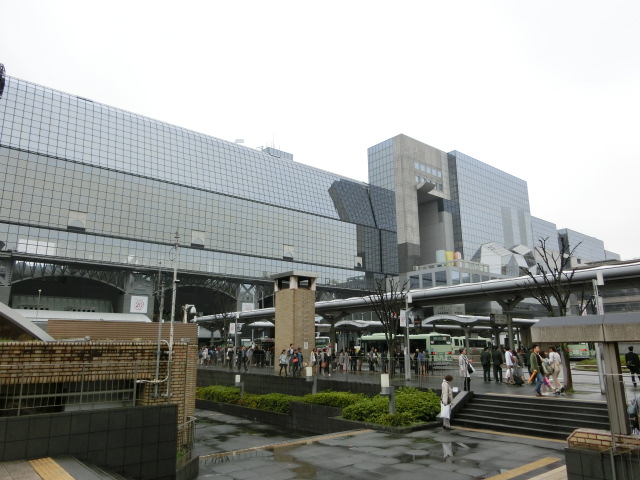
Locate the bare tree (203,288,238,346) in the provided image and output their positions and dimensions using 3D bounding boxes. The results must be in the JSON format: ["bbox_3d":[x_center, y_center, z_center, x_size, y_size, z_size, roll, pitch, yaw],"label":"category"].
[{"bbox_3d":[-9.115,8.158,42.771,3.200,6.800,3.200,-3,-13,12],"label":"bare tree"}]

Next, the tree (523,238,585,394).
[{"bbox_3d":[9.559,2.885,18.536,2.500,6.150,2.400,-7,-14,26],"label":"tree"}]

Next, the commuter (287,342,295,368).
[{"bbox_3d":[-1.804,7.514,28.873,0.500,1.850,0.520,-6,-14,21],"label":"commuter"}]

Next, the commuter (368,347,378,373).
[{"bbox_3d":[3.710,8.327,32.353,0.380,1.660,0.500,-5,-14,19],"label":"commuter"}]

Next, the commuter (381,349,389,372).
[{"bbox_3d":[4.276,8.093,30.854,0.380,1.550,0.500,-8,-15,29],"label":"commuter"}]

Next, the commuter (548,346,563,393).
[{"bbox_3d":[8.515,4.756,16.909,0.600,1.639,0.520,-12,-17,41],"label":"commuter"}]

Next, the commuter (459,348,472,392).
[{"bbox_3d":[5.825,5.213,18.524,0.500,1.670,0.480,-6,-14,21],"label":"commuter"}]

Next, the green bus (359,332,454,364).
[{"bbox_3d":[7.985,10.599,44.814,2.500,3.000,10.500,7,-15,-29],"label":"green bus"}]

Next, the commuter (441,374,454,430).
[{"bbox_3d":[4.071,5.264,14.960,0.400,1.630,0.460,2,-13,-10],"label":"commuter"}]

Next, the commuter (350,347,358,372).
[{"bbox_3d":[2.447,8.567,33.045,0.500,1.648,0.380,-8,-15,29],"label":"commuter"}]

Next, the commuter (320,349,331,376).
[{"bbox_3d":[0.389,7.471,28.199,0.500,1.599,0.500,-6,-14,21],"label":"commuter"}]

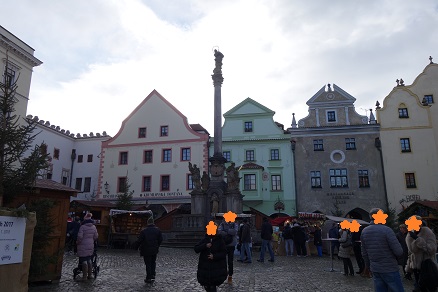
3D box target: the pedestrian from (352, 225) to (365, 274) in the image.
[{"bbox_3d":[4.724,3.501,11.706,0.500,1.681,0.550,8,-16,-30],"label":"pedestrian"}]

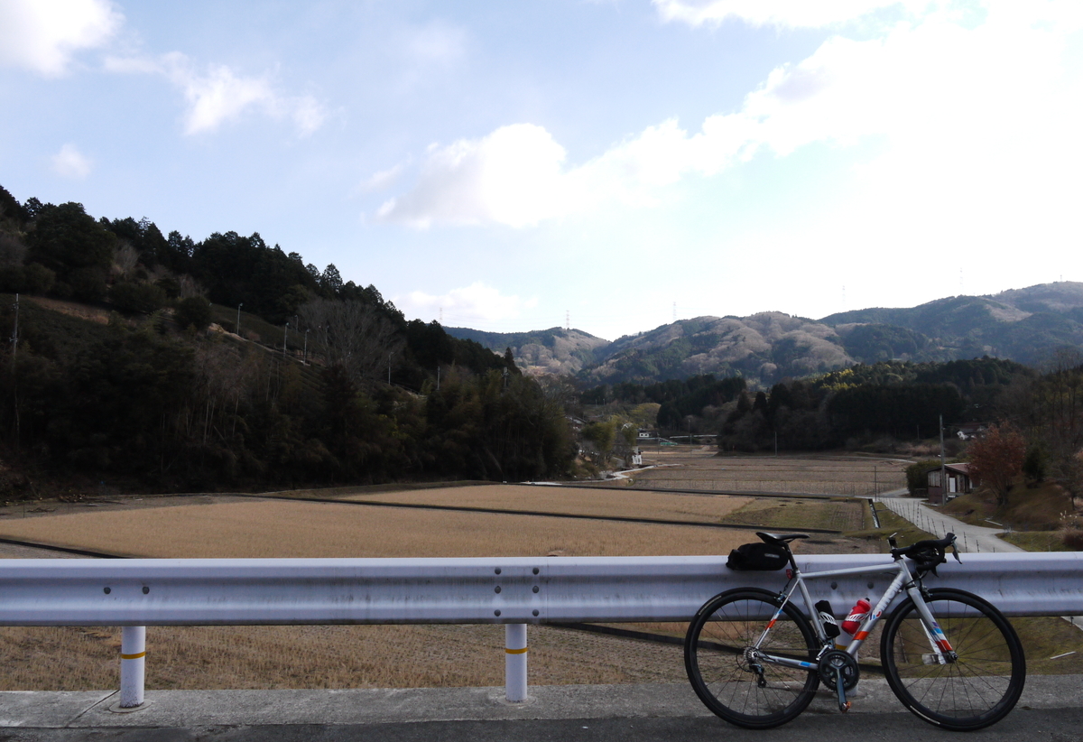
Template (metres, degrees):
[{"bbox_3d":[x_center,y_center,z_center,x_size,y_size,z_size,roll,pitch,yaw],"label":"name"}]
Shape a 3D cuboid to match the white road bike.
[{"bbox_3d":[1.533,1.279,4.351,1.640,0.950,0.440,-1,-12,3],"label":"white road bike"}]

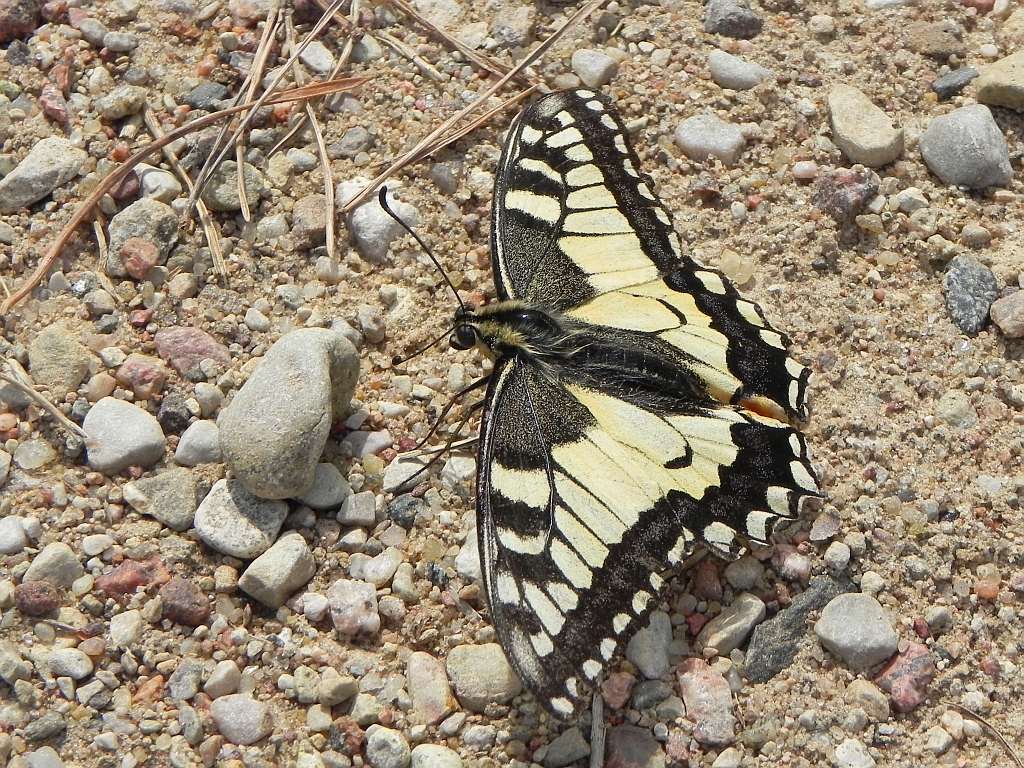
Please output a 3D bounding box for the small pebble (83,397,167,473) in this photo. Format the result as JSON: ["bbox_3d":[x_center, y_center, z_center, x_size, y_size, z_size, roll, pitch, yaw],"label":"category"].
[{"bbox_3d":[-0.040,0.005,0.289,0.009,0.006,0.008,36,60,25],"label":"small pebble"}]

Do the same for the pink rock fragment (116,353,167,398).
[{"bbox_3d":[-0.038,-0.001,0.292,0.005,0.004,0.005,12,51,10],"label":"pink rock fragment"}]

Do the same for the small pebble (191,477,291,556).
[{"bbox_3d":[-0.027,0.013,0.285,0.009,0.005,0.009,23,56,16],"label":"small pebble"}]

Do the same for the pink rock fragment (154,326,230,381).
[{"bbox_3d":[-0.034,-0.003,0.299,0.009,0.003,0.005,31,59,21],"label":"pink rock fragment"}]

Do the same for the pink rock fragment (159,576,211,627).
[{"bbox_3d":[-0.032,0.021,0.277,0.005,0.004,0.005,37,61,25],"label":"pink rock fragment"}]

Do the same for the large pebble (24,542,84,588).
[{"bbox_3d":[-0.045,0.018,0.276,0.006,0.004,0.005,0,50,0],"label":"large pebble"}]

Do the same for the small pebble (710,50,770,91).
[{"bbox_3d":[0.026,-0.036,0.322,0.008,0.004,0.004,20,55,15],"label":"small pebble"}]

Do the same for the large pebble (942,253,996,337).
[{"bbox_3d":[0.049,-0.010,0.301,0.006,0.004,0.011,-8,52,-6],"label":"large pebble"}]

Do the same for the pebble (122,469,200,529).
[{"bbox_3d":[-0.035,0.012,0.282,0.008,0.004,0.006,16,52,13],"label":"pebble"}]

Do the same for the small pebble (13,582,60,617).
[{"bbox_3d":[-0.047,0.021,0.280,0.004,0.003,0.003,12,54,9],"label":"small pebble"}]

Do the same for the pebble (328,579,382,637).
[{"bbox_3d":[-0.015,0.022,0.279,0.005,0.004,0.006,-8,53,-6],"label":"pebble"}]

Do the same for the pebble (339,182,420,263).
[{"bbox_3d":[-0.014,-0.018,0.306,0.007,0.005,0.011,-28,55,-22],"label":"pebble"}]

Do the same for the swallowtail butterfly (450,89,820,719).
[{"bbox_3d":[0.013,0.000,0.282,0.037,0.013,0.080,10,49,-11],"label":"swallowtail butterfly"}]

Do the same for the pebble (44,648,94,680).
[{"bbox_3d":[-0.043,0.027,0.273,0.005,0.003,0.003,17,54,13],"label":"pebble"}]

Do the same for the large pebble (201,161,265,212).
[{"bbox_3d":[-0.031,-0.022,0.310,0.007,0.005,0.006,10,53,8],"label":"large pebble"}]

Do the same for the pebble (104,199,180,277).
[{"bbox_3d":[-0.040,-0.016,0.304,0.008,0.005,0.009,8,50,6],"label":"pebble"}]

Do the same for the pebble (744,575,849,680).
[{"bbox_3d":[0.028,0.024,0.275,0.005,0.005,0.015,31,58,22],"label":"pebble"}]

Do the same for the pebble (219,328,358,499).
[{"bbox_3d":[-0.023,0.003,0.286,0.012,0.012,0.021,17,54,13],"label":"pebble"}]

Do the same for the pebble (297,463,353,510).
[{"bbox_3d":[-0.019,0.010,0.288,0.006,0.003,0.004,10,54,8],"label":"pebble"}]

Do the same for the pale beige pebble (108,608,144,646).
[{"bbox_3d":[-0.037,0.024,0.272,0.003,0.003,0.003,-8,50,-6],"label":"pale beige pebble"}]

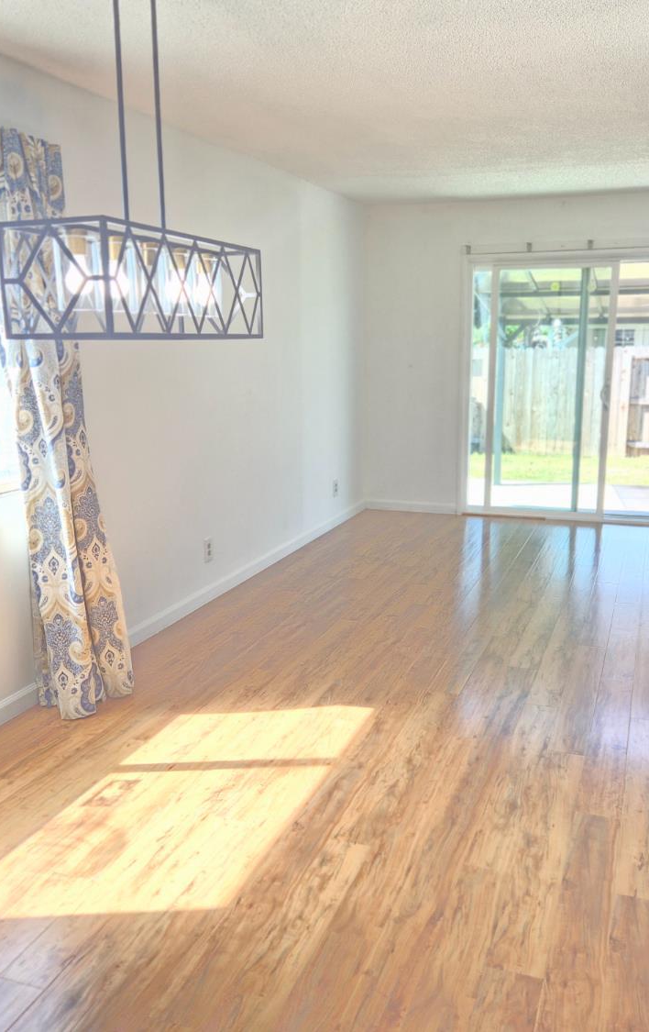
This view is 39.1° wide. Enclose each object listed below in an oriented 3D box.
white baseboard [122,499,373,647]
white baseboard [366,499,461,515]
[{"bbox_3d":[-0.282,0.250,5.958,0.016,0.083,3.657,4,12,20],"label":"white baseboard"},{"bbox_3d":[0.722,-0.066,7.506,0.798,0.083,0.016,4,12,20],"label":"white baseboard"}]

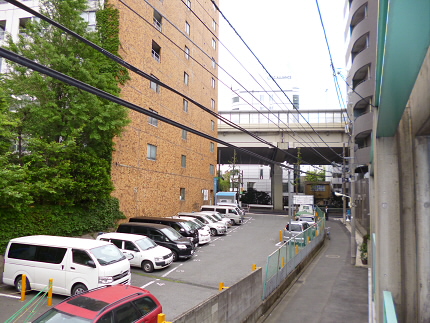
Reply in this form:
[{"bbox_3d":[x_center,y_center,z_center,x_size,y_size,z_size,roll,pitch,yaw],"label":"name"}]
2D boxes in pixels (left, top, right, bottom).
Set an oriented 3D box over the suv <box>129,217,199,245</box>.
[{"bbox_3d":[-3.401,4.783,19.876,4.763,1.944,1.799,-1,-5,18],"label":"suv"}]

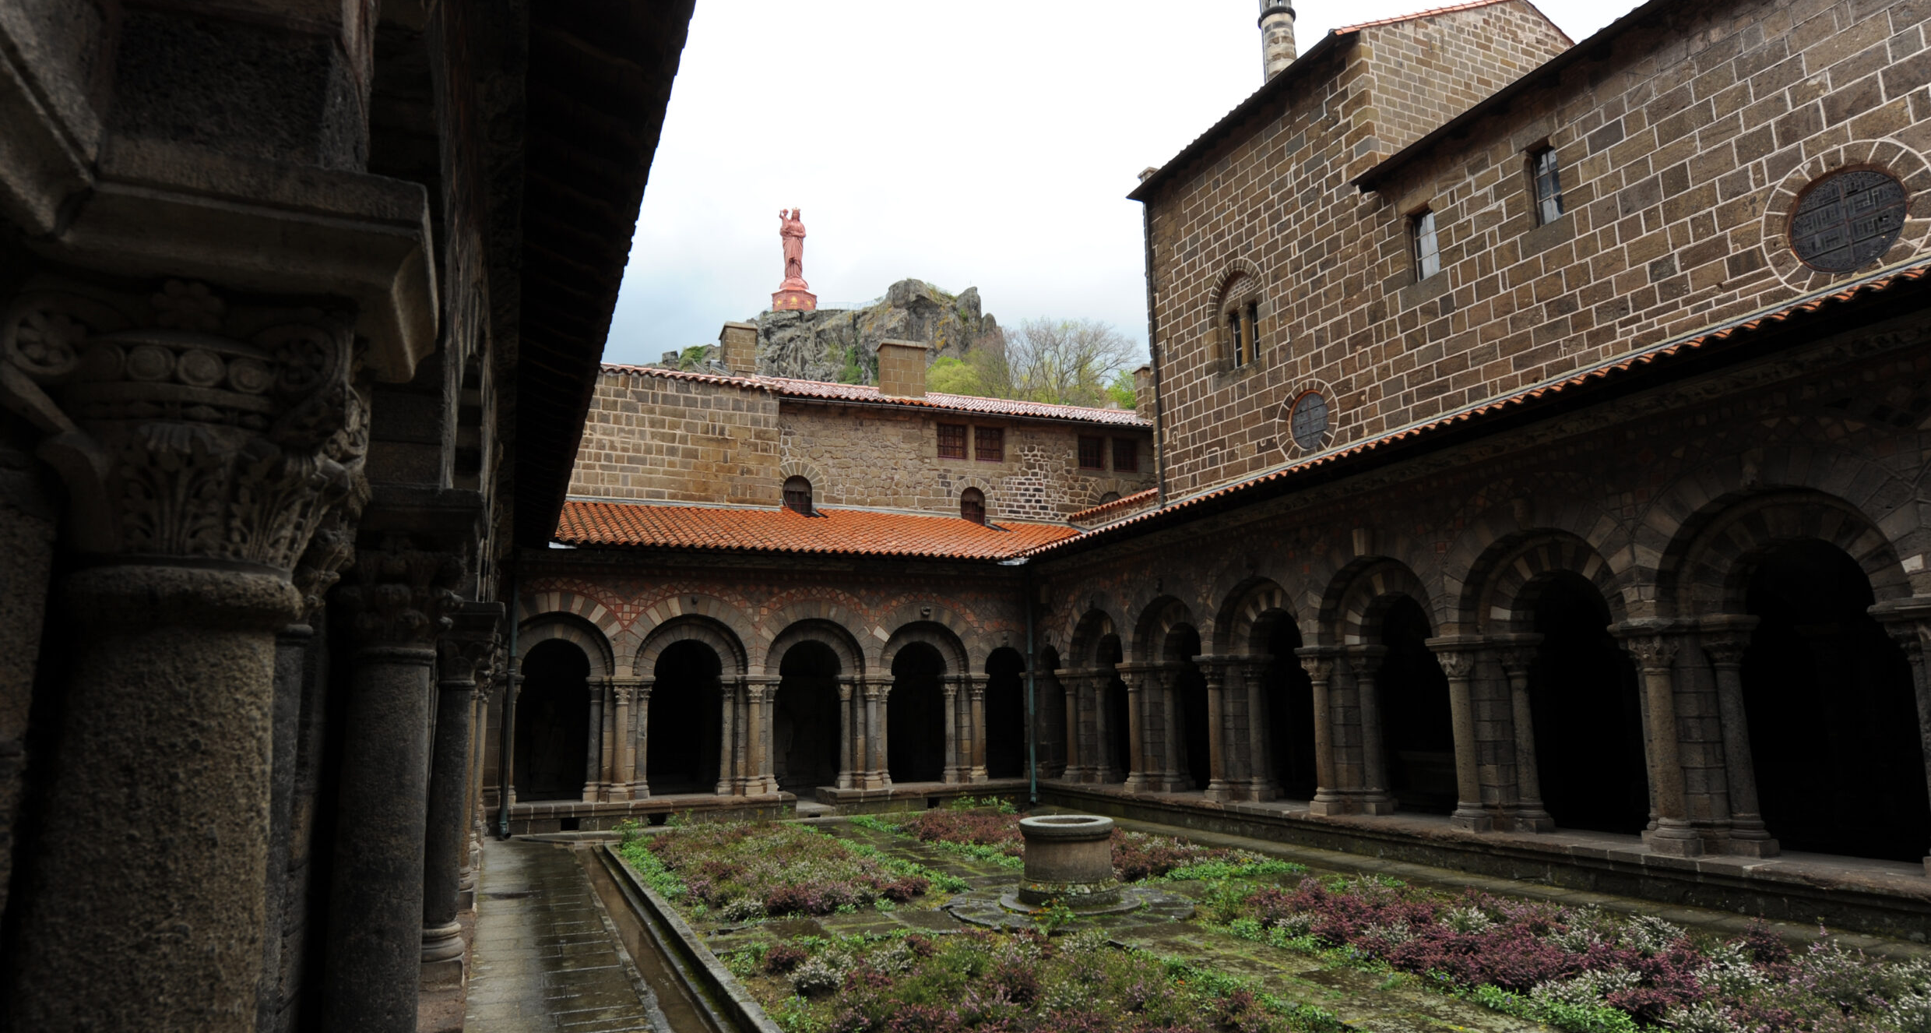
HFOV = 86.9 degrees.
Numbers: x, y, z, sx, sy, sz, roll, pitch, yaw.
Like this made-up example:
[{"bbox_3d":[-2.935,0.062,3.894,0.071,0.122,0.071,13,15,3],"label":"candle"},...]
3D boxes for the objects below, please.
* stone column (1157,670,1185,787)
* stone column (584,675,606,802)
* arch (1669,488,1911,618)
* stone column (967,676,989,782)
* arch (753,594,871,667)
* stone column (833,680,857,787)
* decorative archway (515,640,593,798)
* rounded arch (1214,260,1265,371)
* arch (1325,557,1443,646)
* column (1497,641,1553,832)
[{"bbox_3d":[3.305,3.445,16.591,0.324,1.944,0.324,4,-12,-24],"label":"stone column"},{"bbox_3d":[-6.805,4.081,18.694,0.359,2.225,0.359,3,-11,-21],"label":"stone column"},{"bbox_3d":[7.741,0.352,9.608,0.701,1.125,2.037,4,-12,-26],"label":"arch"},{"bbox_3d":[0.257,4.248,20.451,0.367,2.152,0.367,3,-11,-22],"label":"stone column"},{"bbox_3d":[-2.936,2.289,19.638,2.297,1.409,0.695,3,-11,-22],"label":"arch"},{"bbox_3d":[-2.110,3.927,18.368,0.320,1.900,0.320,4,-12,-24],"label":"stone column"},{"bbox_3d":[-6.817,3.385,16.951,1.188,2.700,0.432,4,-12,-25],"label":"decorative archway"},{"bbox_3d":[5.839,-4.239,21.436,0.328,2.297,1.583,4,-12,-24],"label":"rounded arch"},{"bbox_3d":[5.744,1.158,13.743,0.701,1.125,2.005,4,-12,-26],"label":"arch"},{"bbox_3d":[5.943,2.326,10.885,0.324,1.971,0.324,4,-12,-24],"label":"column"}]

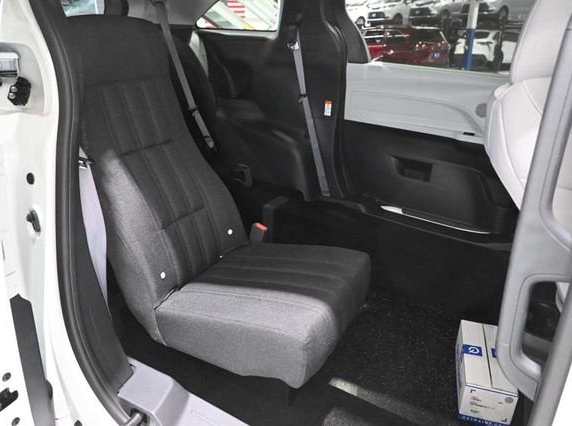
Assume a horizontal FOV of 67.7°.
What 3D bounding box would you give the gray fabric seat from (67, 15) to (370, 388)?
[{"bbox_3d":[-0.191,-0.089,1.198,0.797,0.831,0.471,11,23,27],"label":"gray fabric seat"}]

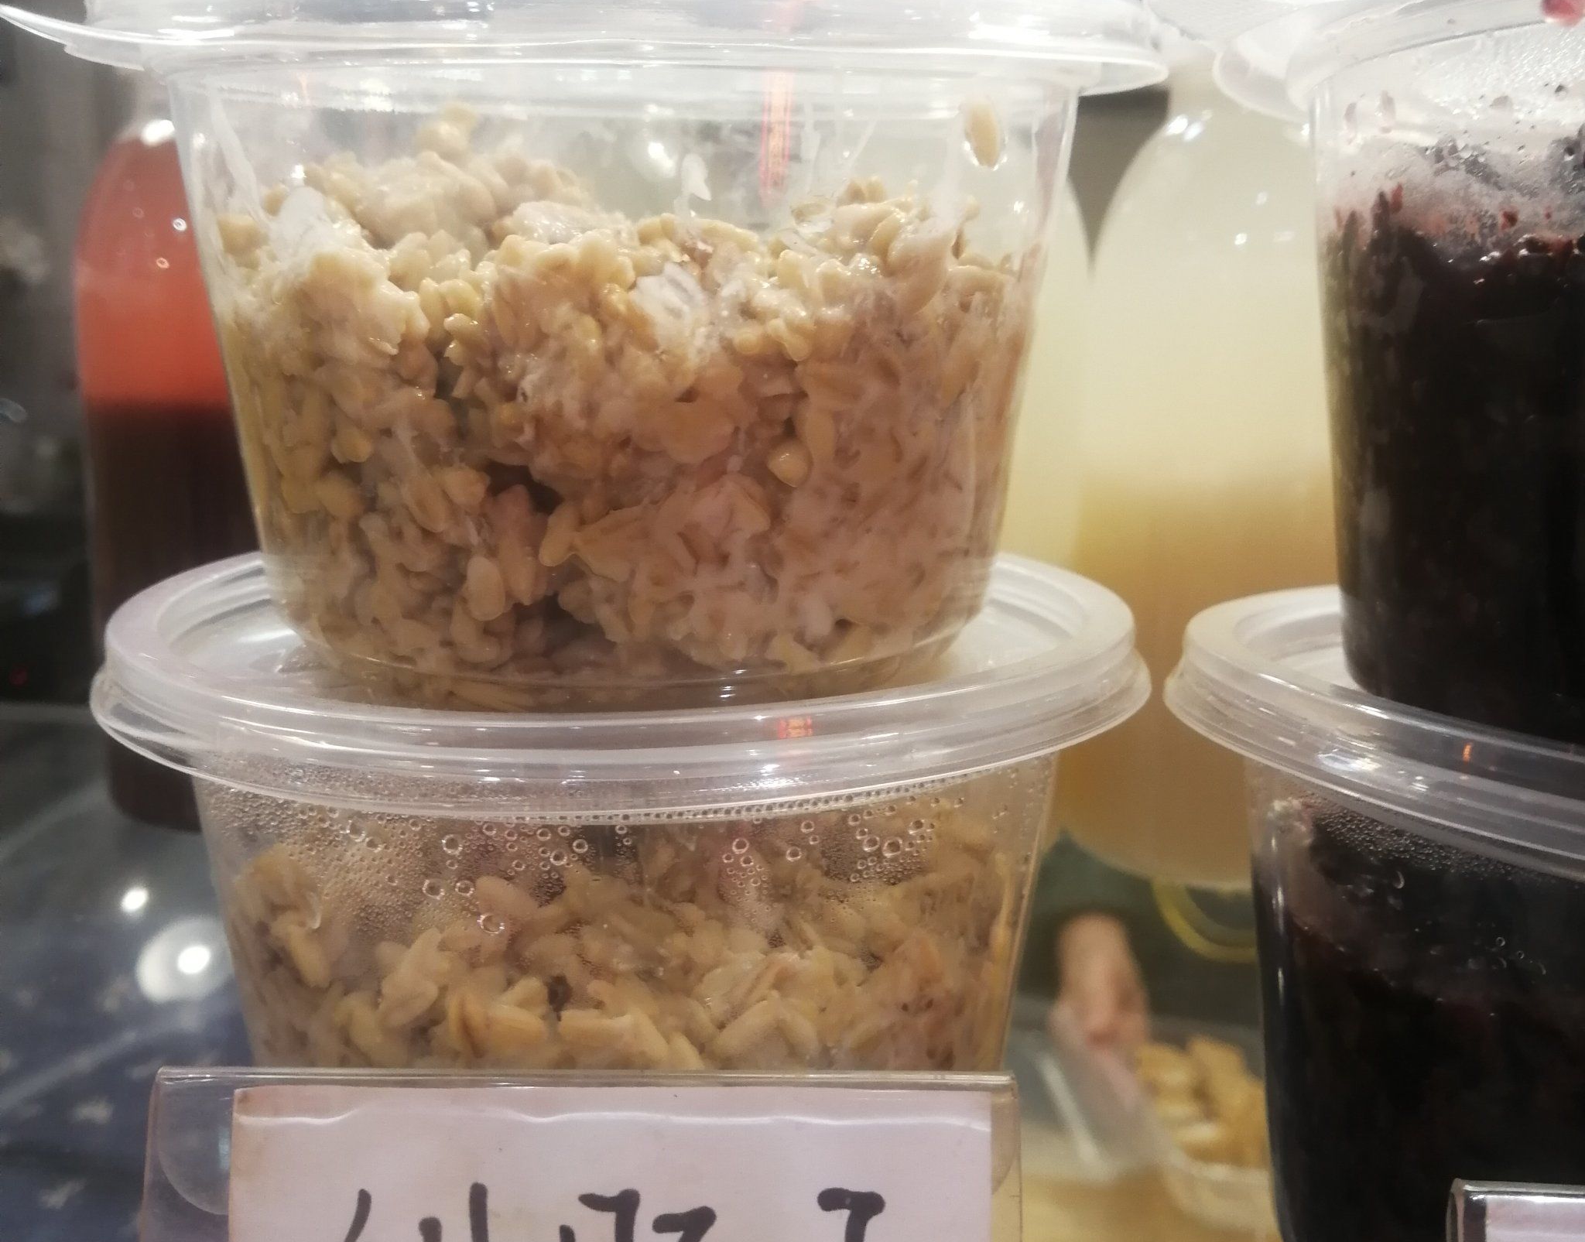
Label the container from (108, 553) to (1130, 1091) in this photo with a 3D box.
[{"bbox_3d":[-0.020,0.033,0.211,0.125,0.073,0.125,0,12,0],"label":"container"}]

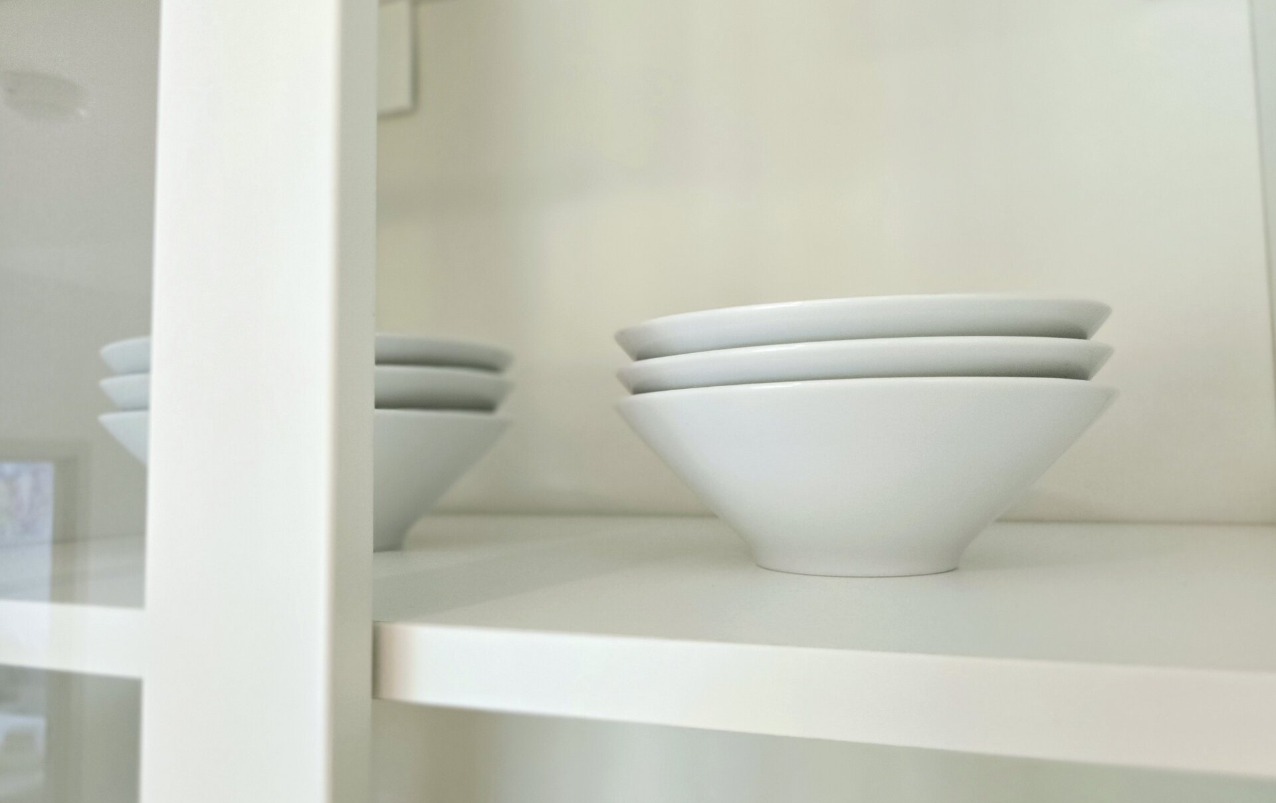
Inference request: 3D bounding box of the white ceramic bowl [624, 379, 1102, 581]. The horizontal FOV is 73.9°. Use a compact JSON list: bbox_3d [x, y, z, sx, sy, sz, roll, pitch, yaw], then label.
[{"bbox_3d":[0.078,0.029,0.309,0.175,0.060,0.175,-1,-4,0],"label":"white ceramic bowl"}]

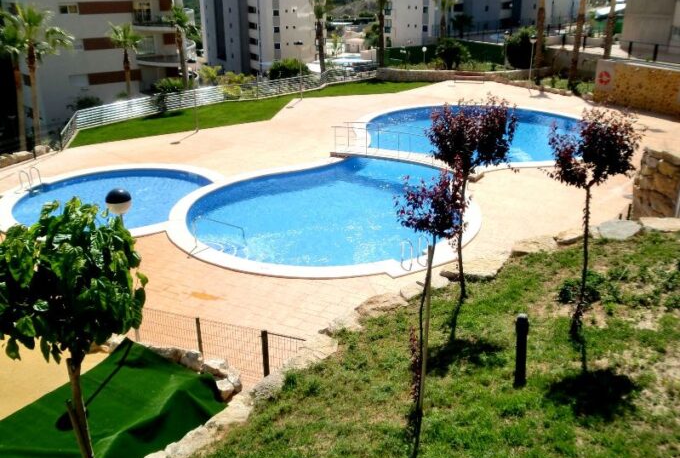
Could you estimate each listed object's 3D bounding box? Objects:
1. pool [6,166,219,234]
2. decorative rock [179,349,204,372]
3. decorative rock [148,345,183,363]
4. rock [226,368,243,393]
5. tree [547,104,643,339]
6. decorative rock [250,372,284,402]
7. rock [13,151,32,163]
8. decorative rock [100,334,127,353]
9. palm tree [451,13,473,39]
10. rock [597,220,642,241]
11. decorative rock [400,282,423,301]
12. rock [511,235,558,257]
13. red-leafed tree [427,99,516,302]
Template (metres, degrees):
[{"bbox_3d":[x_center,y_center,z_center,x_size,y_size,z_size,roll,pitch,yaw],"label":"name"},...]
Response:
[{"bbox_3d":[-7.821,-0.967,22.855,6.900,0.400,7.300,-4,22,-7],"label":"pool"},{"bbox_3d":[-2.570,2.276,11.559,0.436,0.330,0.400,-6,22,-14],"label":"decorative rock"},{"bbox_3d":[-3.331,2.377,12.750,0.600,0.270,0.320,7,22,18],"label":"decorative rock"},{"bbox_3d":[-1.872,2.670,11.850,0.270,0.280,0.360,7,22,18],"label":"rock"},{"bbox_3d":[3.347,0.025,9.099,1.156,3.288,1.099,8,22,20],"label":"tree"},{"bbox_3d":[-1.155,2.510,10.644,0.526,0.360,0.480,-3,21,-7],"label":"decorative rock"},{"bbox_3d":[-12.854,-2.990,27.241,0.780,0.380,0.600,-10,23,-23],"label":"rock"},{"bbox_3d":[-4.574,2.284,13.664,0.500,0.280,0.420,-7,22,-17],"label":"decorative rock"},{"bbox_3d":[12.370,-20.668,68.000,2.300,2.638,2.300,-1,21,0],"label":"palm tree"},{"bbox_3d":[5.901,0.032,14.100,0.900,0.240,0.550,-7,22,-16],"label":"rock"},{"bbox_3d":[1.379,1.205,12.880,0.412,0.270,0.420,2,21,6],"label":"decorative rock"},{"bbox_3d":[3.931,0.334,13.500,0.920,0.220,0.550,-7,22,-16],"label":"rock"},{"bbox_3d":[2.163,-0.427,11.229,1.435,3.521,1.363,4,21,11],"label":"red-leafed tree"}]

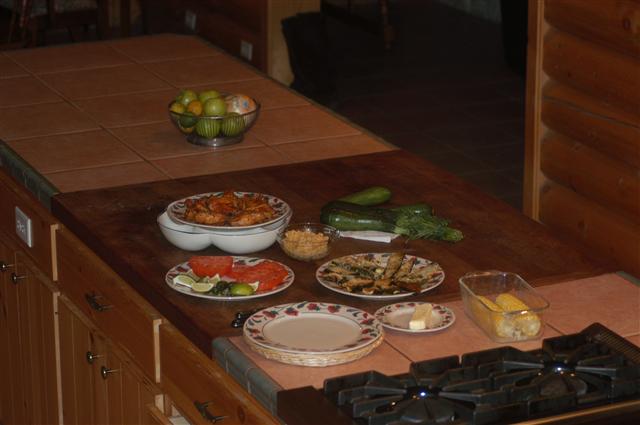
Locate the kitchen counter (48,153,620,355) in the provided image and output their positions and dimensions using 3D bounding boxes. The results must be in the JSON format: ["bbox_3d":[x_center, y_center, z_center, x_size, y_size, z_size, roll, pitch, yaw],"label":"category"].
[{"bbox_3d":[-0.007,0.060,3.987,0.875,0.040,0.979,-8,20,-23],"label":"kitchen counter"}]

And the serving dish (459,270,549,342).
[{"bbox_3d":[0.341,0.177,3.451,0.114,0.066,0.198,-5,19,-14],"label":"serving dish"}]

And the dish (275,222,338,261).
[{"bbox_3d":[-0.023,0.065,3.827,0.126,0.051,0.126,0,18,0],"label":"dish"}]

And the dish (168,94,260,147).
[{"bbox_3d":[-0.263,-0.238,4.664,0.229,0.112,0.229,0,18,0],"label":"dish"}]

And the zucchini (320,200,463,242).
[{"bbox_3d":[0.151,0.019,3.947,0.300,0.062,0.085,6,19,18],"label":"zucchini"}]

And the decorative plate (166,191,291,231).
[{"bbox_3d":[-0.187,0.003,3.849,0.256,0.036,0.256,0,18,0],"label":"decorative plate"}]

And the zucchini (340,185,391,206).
[{"bbox_3d":[0.087,-0.029,4.129,0.150,0.042,0.045,-9,20,-24],"label":"zucchini"}]

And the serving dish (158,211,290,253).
[{"bbox_3d":[-0.195,0.033,3.906,0.275,0.062,0.255,0,18,0],"label":"serving dish"}]

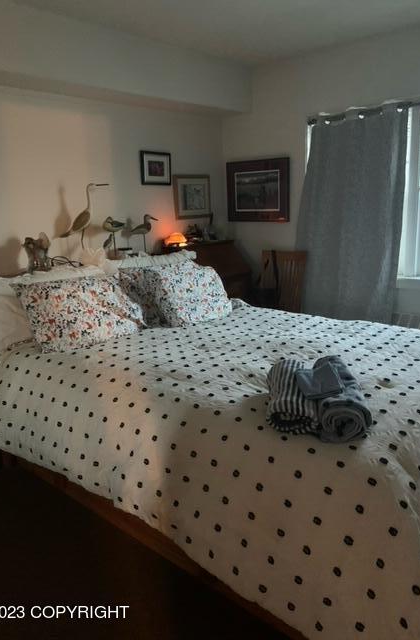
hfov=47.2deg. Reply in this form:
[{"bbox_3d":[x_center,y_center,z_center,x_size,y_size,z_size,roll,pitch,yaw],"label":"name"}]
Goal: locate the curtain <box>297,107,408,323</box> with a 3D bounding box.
[{"bbox_3d":[1.012,-0.598,3.591,0.820,1.850,0.140,11,20,39],"label":"curtain"}]

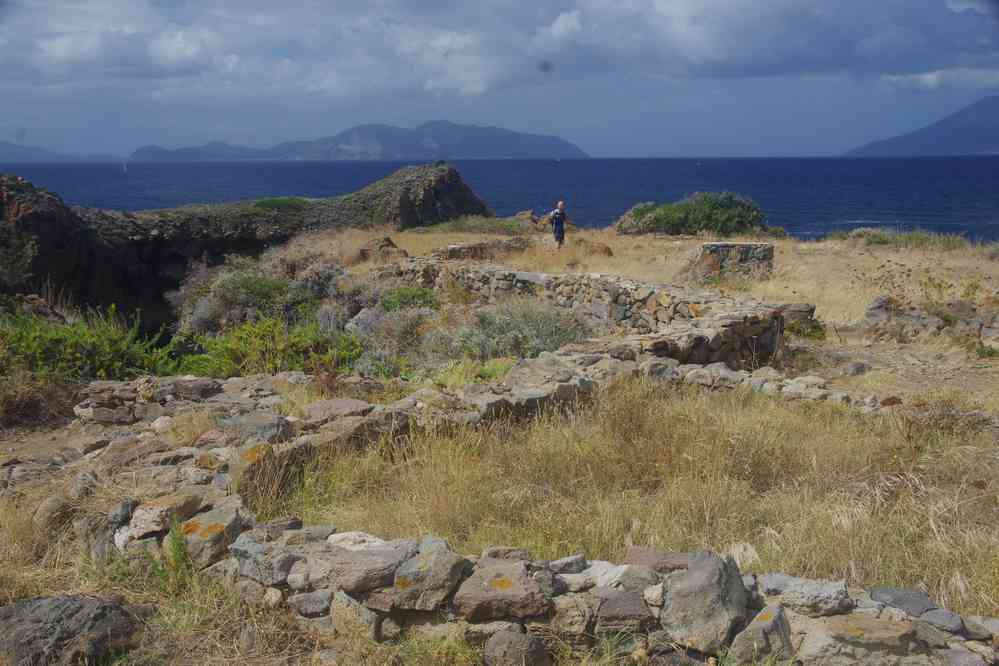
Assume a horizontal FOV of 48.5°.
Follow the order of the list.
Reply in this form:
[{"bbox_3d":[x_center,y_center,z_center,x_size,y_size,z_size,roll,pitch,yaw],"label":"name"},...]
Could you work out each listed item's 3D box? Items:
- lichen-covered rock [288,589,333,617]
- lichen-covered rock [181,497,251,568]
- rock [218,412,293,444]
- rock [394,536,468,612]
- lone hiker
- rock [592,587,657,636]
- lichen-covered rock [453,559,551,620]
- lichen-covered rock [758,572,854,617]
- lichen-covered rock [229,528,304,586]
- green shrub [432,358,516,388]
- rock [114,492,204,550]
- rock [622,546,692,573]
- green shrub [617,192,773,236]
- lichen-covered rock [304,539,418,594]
[{"bbox_3d":[-0.768,1.095,4.500,0.190,0.100,0.160,1,9,9],"label":"lichen-covered rock"},{"bbox_3d":[-1.663,1.168,6.500,0.346,0.363,0.420,3,10,20],"label":"lichen-covered rock"},{"bbox_3d":[-1.861,0.724,8.500,0.509,0.208,0.420,-3,9,-15],"label":"rock"},{"bbox_3d":[-0.277,0.977,4.530,0.300,0.240,0.270,1,9,9],"label":"rock"},{"bbox_3d":[2.127,-3.894,40.000,0.620,1.740,0.450,1,9,6],"label":"lone hiker"},{"bbox_3d":[0.492,1.089,4.350,0.250,0.150,0.210,1,9,9],"label":"rock"},{"bbox_3d":[0.018,1.023,4.450,0.390,0.180,0.290,1,9,9],"label":"lichen-covered rock"},{"bbox_3d":[1.187,1.014,4.320,0.370,0.140,0.240,1,9,9],"label":"lichen-covered rock"},{"bbox_3d":[-1.281,1.234,6.100,0.418,0.266,0.340,0,9,0],"label":"lichen-covered rock"},{"bbox_3d":[-0.259,0.420,11.500,0.860,0.290,0.580,0,9,0],"label":"green shrub"},{"bbox_3d":[-2.068,1.146,6.750,0.508,0.295,0.400,2,9,15],"label":"rock"},{"bbox_3d":[0.672,0.965,4.720,0.300,0.100,0.210,1,9,9],"label":"rock"},{"bbox_3d":[8.662,-5.435,50.500,6.700,2.000,4.200,0,9,0],"label":"green shrub"},{"bbox_3d":[-0.566,0.968,4.620,0.460,0.170,0.300,0,9,0],"label":"lichen-covered rock"}]

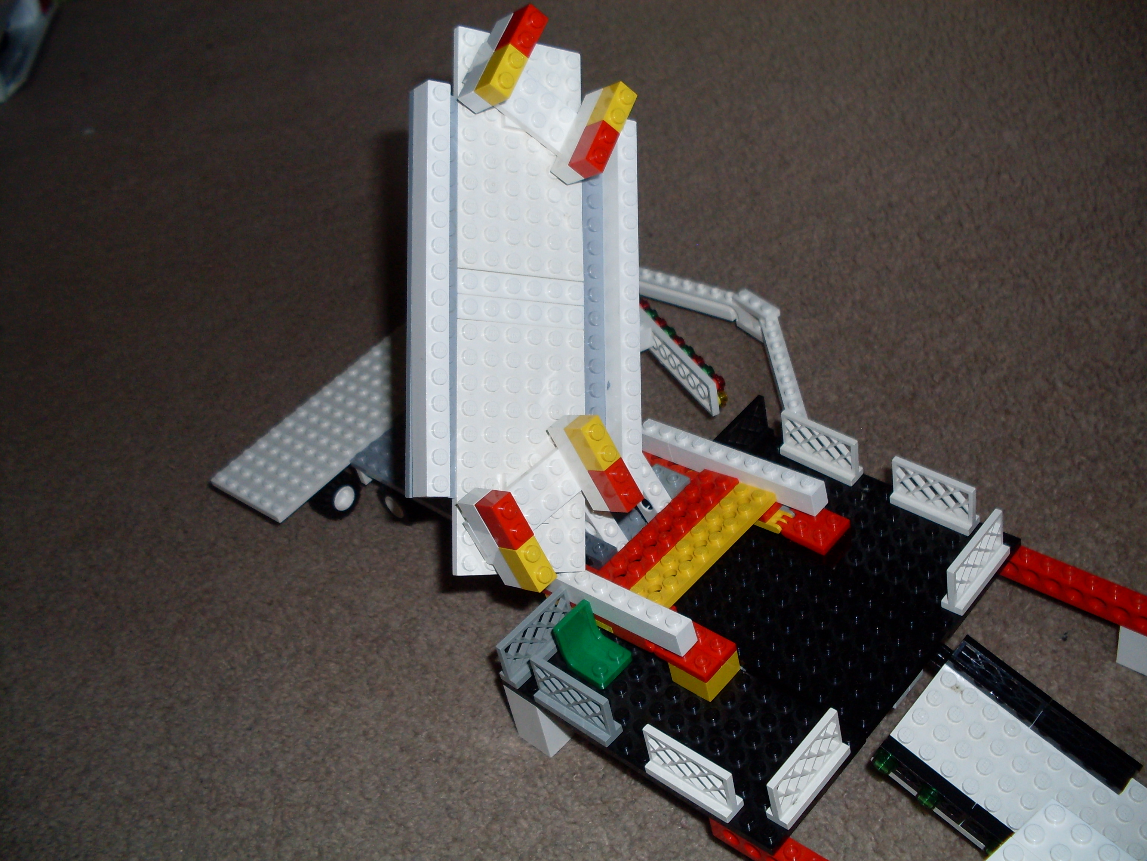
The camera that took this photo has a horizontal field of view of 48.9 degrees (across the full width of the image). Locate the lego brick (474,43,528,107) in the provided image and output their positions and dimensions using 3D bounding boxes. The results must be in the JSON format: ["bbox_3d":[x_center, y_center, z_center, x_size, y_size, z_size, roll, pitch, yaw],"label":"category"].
[{"bbox_3d":[-0.022,-0.111,0.393,0.011,0.008,0.016,-4,58,54],"label":"lego brick"}]

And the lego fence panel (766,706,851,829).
[{"bbox_3d":[0.069,0.099,0.372,0.008,0.019,0.032,24,52,37],"label":"lego fence panel"}]

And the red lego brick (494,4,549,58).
[{"bbox_3d":[-0.016,-0.125,0.398,0.011,0.008,0.016,-4,58,54],"label":"red lego brick"}]

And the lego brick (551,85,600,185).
[{"bbox_3d":[0.004,-0.099,0.423,0.010,0.008,0.032,-4,58,54],"label":"lego brick"}]

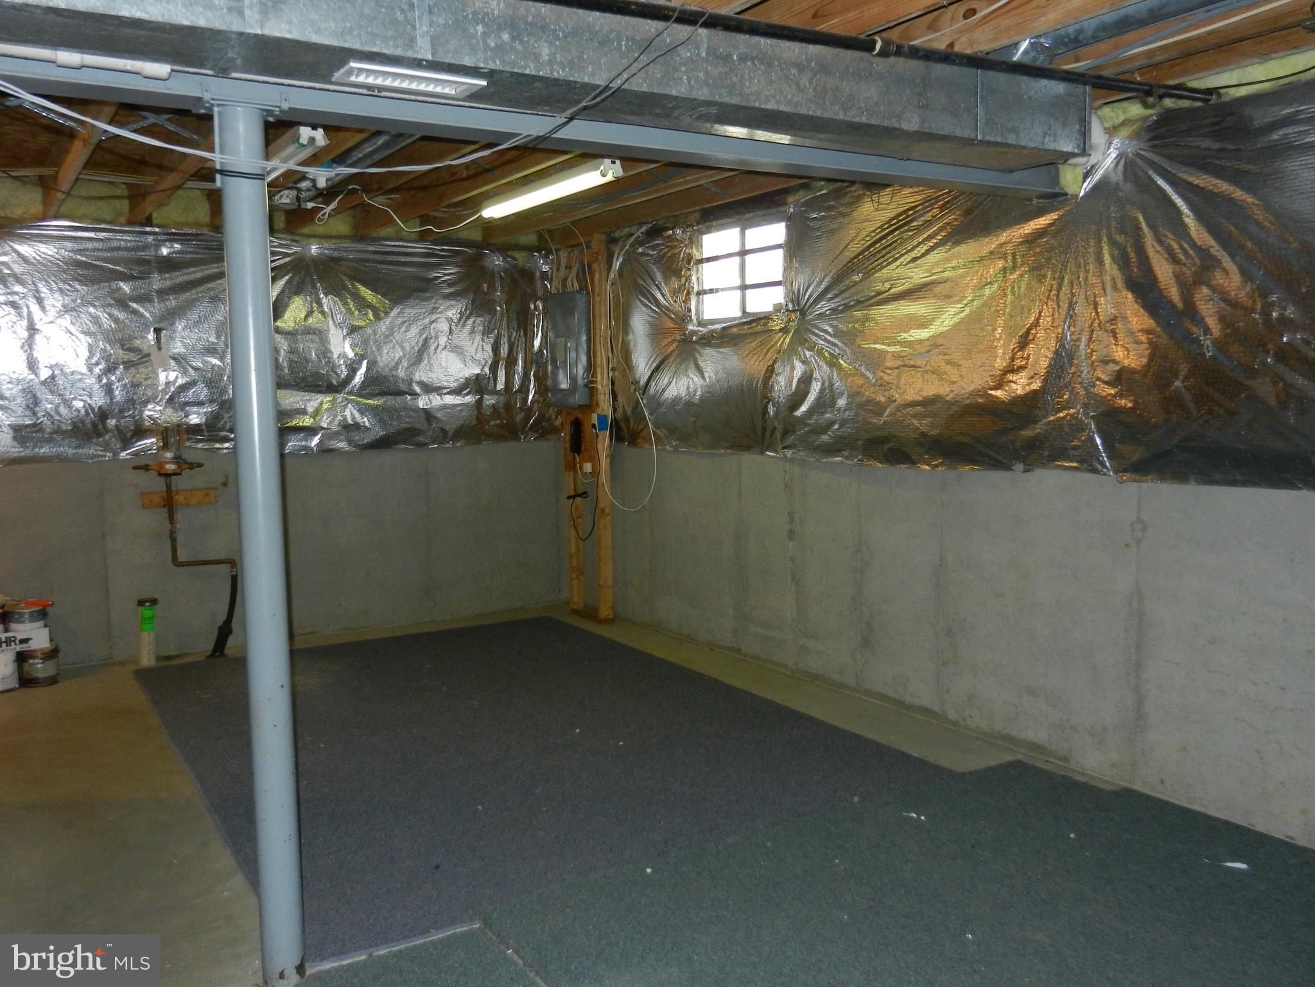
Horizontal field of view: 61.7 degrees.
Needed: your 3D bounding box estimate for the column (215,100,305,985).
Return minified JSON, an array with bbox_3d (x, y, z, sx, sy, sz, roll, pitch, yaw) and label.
[{"bbox_3d":[-0.982,0.165,2.740,0.104,2.188,0.104,-5,7,-32],"label":"column"}]

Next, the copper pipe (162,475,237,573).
[{"bbox_3d":[-2.616,0.182,6.321,0.370,0.600,0.110,-5,7,-32],"label":"copper pipe"}]

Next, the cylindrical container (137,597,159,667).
[{"bbox_3d":[-2.812,0.762,6.077,0.096,0.373,0.096,-5,7,-32],"label":"cylindrical container"}]

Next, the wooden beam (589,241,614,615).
[{"bbox_3d":[-0.344,-0.392,6.840,0.089,2.385,0.040,-5,7,-32],"label":"wooden beam"}]

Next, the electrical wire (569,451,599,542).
[{"bbox_3d":[-0.475,0.013,6.908,0.055,0.540,0.360,-5,7,-32],"label":"electrical wire"}]

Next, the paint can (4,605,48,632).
[{"bbox_3d":[-3.262,0.699,5.686,0.177,0.195,0.177,-5,7,-32],"label":"paint can"}]

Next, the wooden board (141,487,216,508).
[{"bbox_3d":[-2.739,0.028,6.321,0.406,0.086,0.035,-5,7,-32],"label":"wooden board"}]

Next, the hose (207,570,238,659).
[{"bbox_3d":[-2.492,0.687,6.293,0.180,0.467,0.170,-5,7,-32],"label":"hose"}]

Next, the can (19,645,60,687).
[{"bbox_3d":[-3.226,0.898,5.744,0.172,0.187,0.175,-5,7,-32],"label":"can"}]

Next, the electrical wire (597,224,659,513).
[{"bbox_3d":[-0.172,-0.713,6.634,0.150,1.710,0.470,-5,7,-32],"label":"electrical wire"}]

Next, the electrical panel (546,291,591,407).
[{"bbox_3d":[-0.552,-0.881,6.847,0.105,0.685,0.370,-5,7,-32],"label":"electrical panel"}]

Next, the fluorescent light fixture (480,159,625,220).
[{"bbox_3d":[-0.505,-1.340,4.914,0.110,0.085,1.245,-5,7,-32],"label":"fluorescent light fixture"}]

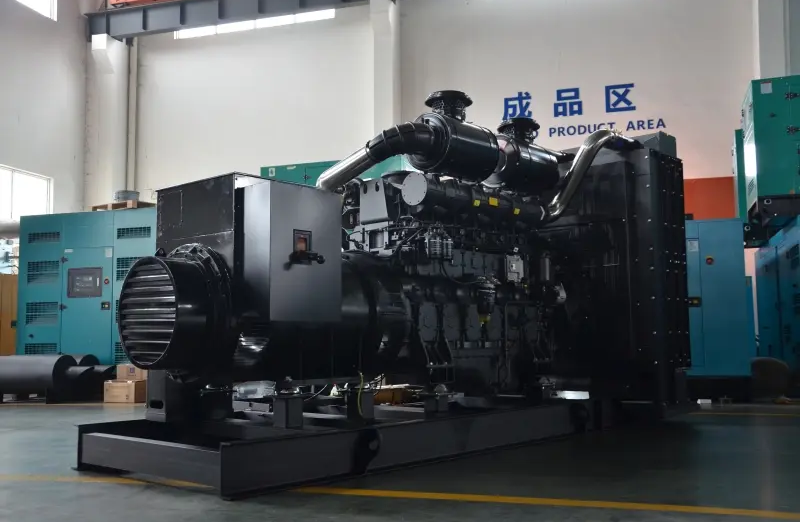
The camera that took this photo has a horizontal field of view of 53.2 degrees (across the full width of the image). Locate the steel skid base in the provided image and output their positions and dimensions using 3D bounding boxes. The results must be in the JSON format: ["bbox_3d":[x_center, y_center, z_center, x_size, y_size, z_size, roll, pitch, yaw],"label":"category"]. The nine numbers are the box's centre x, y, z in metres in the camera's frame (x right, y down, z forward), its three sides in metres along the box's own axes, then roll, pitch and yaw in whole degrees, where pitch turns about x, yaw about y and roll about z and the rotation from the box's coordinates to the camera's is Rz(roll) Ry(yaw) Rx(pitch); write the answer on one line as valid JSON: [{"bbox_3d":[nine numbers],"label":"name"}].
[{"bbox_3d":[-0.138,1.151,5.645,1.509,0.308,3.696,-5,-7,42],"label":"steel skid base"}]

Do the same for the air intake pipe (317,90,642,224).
[{"bbox_3d":[0.873,-0.823,6.697,0.731,0.924,4.004,-5,-7,42],"label":"air intake pipe"}]

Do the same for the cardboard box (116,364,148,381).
[{"bbox_3d":[-3.258,1.379,9.917,0.390,0.200,0.280,-1,-5,7],"label":"cardboard box"}]

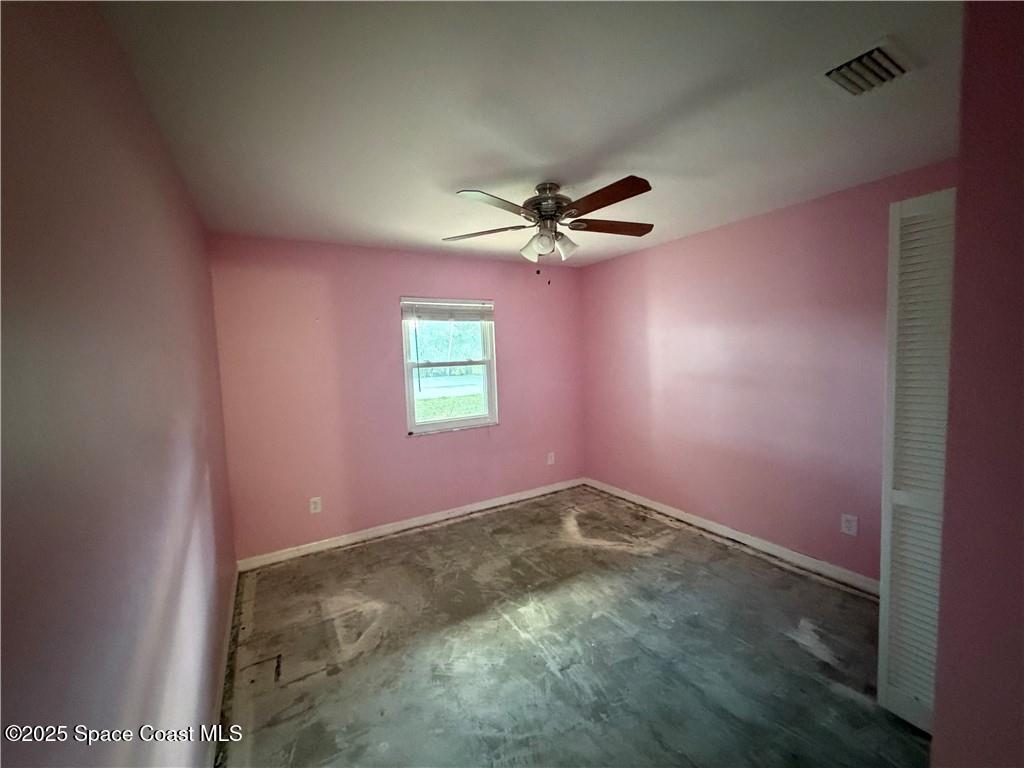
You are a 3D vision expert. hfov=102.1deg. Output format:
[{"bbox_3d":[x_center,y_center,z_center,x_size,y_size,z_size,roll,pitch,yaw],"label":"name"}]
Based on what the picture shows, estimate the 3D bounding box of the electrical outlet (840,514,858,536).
[{"bbox_3d":[2.103,0.882,2.582,0.012,0.119,0.077,-5,5,-31],"label":"electrical outlet"}]

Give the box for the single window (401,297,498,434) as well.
[{"bbox_3d":[-0.549,-0.171,3.859,0.916,1.220,0.090,-5,5,-31],"label":"single window"}]

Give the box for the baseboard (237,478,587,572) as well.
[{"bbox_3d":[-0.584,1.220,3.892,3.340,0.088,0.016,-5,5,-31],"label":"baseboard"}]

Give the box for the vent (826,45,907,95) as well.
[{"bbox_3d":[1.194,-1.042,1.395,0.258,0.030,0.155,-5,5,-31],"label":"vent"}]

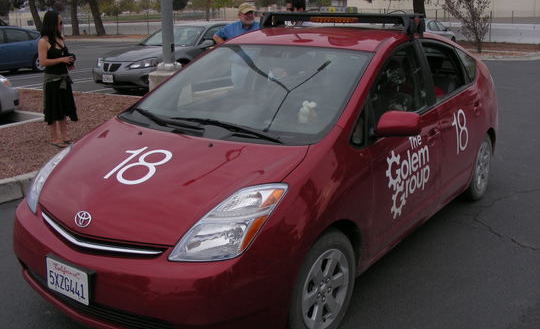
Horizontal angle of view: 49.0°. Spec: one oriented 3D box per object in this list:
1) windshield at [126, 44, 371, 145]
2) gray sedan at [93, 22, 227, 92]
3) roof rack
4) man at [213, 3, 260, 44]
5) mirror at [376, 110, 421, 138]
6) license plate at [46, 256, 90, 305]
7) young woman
[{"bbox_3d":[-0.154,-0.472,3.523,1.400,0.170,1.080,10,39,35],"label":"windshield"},{"bbox_3d":[-1.432,-2.314,12.464,1.820,1.440,4.850,11,19,37],"label":"gray sedan"},{"bbox_3d":[0.477,-1.005,4.280,1.310,0.200,0.320,10,18,35],"label":"roof rack"},{"bbox_3d":[-0.280,-0.740,5.930,0.580,1.680,0.420,-10,18,-32],"label":"man"},{"bbox_3d":[0.691,-0.228,3.248,0.230,0.138,0.145,10,18,35],"label":"mirror"},{"bbox_3d":[-0.922,0.530,2.692,0.308,0.155,0.020,10,14,35],"label":"license plate"},{"bbox_3d":[-2.560,-1.025,7.080,0.400,1.600,0.450,7,17,27],"label":"young woman"}]

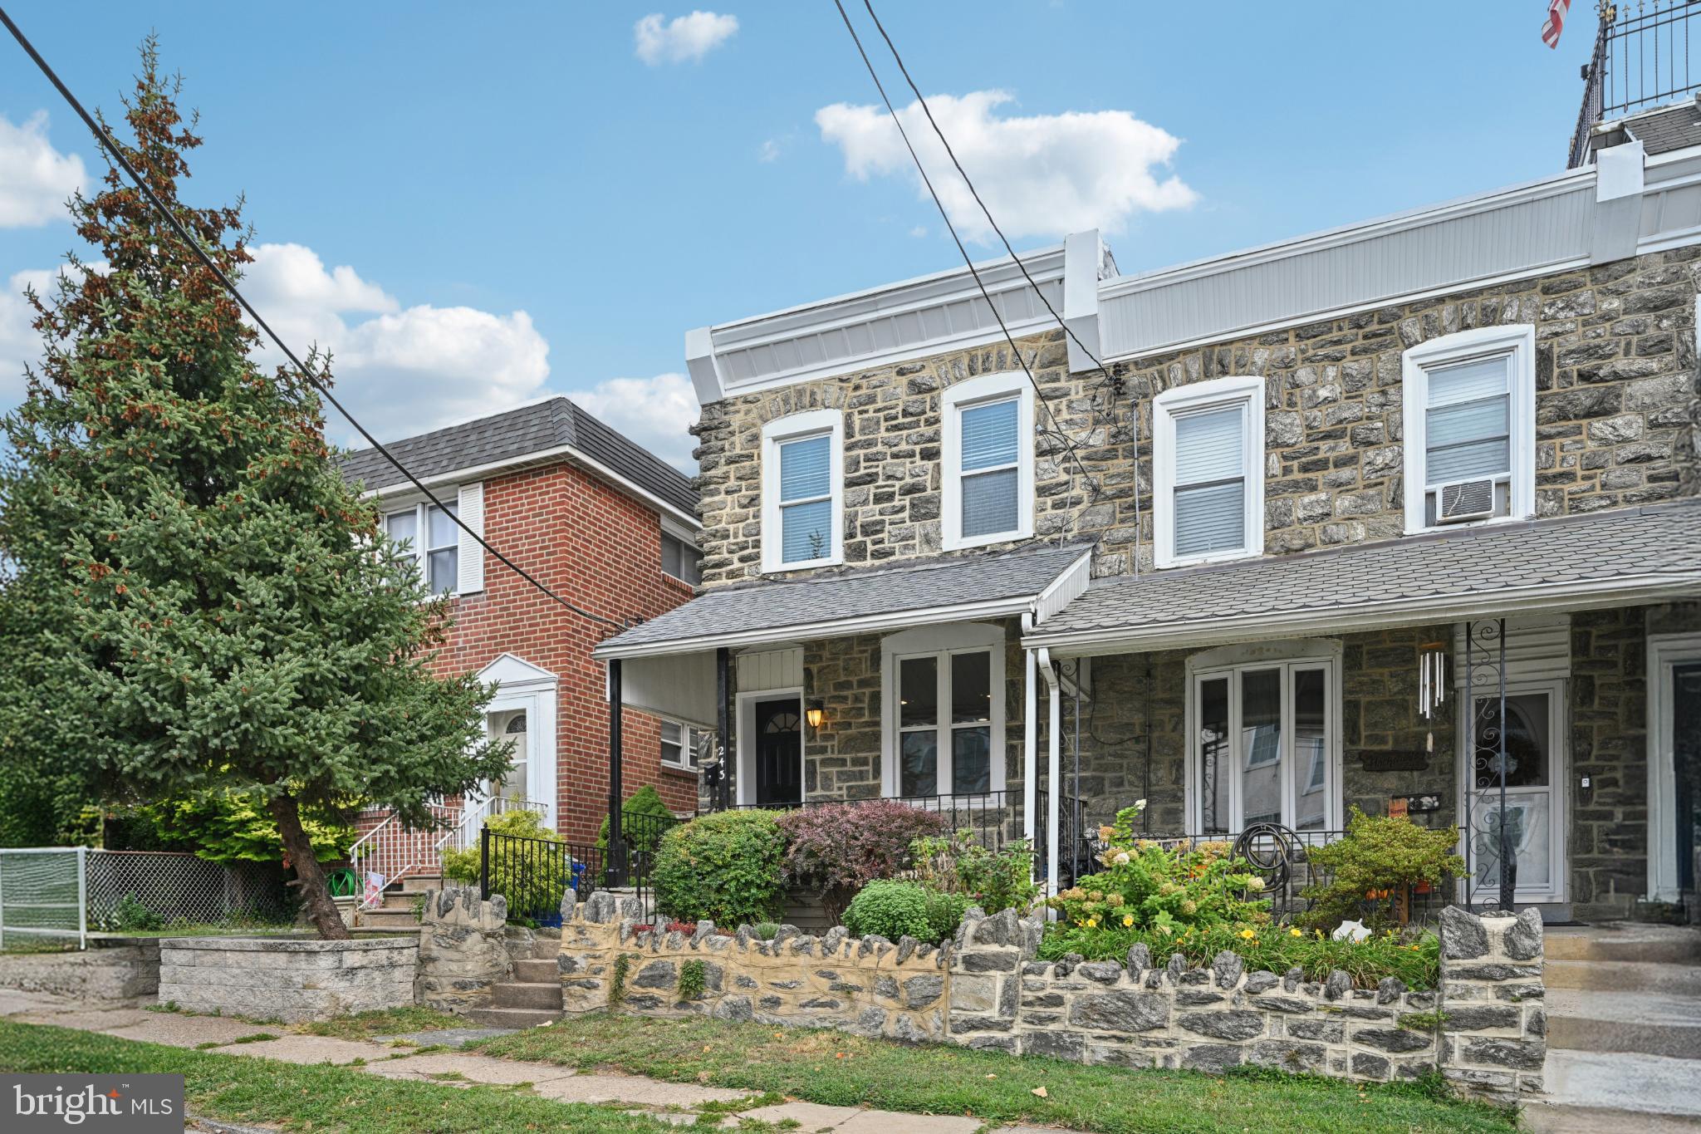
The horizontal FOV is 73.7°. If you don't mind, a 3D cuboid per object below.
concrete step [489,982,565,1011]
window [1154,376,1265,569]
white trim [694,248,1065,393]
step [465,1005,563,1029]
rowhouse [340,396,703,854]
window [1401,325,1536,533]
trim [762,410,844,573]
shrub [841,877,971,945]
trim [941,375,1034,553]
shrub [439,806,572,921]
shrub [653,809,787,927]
[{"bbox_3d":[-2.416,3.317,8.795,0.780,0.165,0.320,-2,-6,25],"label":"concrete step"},{"bbox_3d":[3.704,-0.958,11.739,1.099,1.883,0.150,-4,-2,25],"label":"window"},{"bbox_3d":[0.276,-2.762,13.150,4.594,0.870,0.400,-8,-3,25],"label":"white trim"},{"bbox_3d":[-2.413,3.400,8.545,0.900,0.160,0.320,-2,-6,25],"label":"step"},{"bbox_3d":[-4.648,1.996,17.875,6.400,6.400,7.200,-5,-11,25],"label":"rowhouse"},{"bbox_3d":[5.843,-1.272,10.734,1.107,1.839,0.150,-4,-2,25],"label":"window"},{"bbox_3d":[-0.585,-0.881,13.753,1.117,1.873,0.150,-4,-2,25],"label":"trim"},{"bbox_3d":[0.387,2.453,8.050,0.880,0.520,0.750,-2,-6,25],"label":"shrub"},{"bbox_3d":[1.542,-1.170,12.754,1.086,1.872,0.150,-4,-2,25],"label":"trim"},{"bbox_3d":[-3.407,2.967,11.200,1.200,1.120,1.050,-2,-6,25],"label":"shrub"},{"bbox_3d":[-1.097,2.539,9.500,1.080,1.020,0.950,-2,-6,25],"label":"shrub"}]

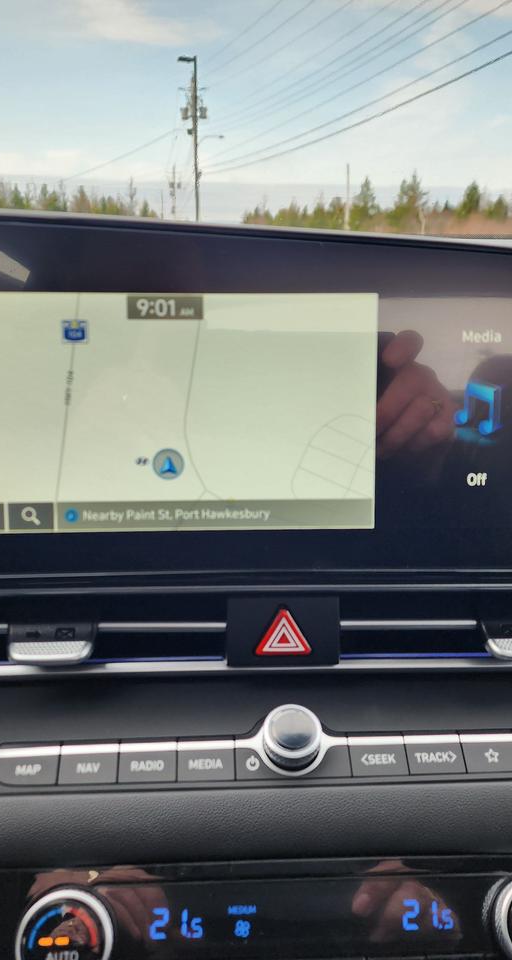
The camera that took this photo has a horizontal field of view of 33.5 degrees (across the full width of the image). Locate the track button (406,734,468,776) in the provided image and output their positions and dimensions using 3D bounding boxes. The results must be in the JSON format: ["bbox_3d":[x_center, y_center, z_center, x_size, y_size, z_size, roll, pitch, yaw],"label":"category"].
[{"bbox_3d":[0.067,0.105,0.320,0.021,0.006,0.015,-1,48,-3],"label":"track button"}]

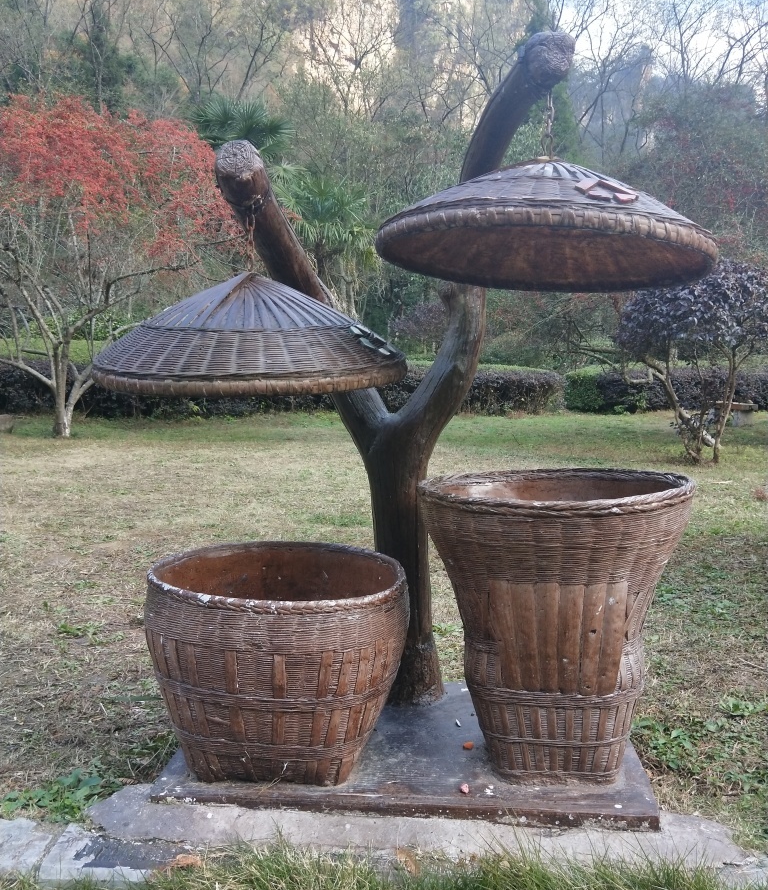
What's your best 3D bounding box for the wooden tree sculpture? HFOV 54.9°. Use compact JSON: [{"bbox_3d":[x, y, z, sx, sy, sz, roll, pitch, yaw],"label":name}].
[{"bbox_3d":[0.025,-0.116,2.437,1.021,2.165,0.689,0,6,4],"label":"wooden tree sculpture"}]

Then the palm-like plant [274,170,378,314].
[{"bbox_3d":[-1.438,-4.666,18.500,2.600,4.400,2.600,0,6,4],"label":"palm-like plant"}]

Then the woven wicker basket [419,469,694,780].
[{"bbox_3d":[0.529,0.547,2.338,0.830,0.867,0.750,0,6,4],"label":"woven wicker basket"}]

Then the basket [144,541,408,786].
[{"bbox_3d":[-0.343,0.683,2.368,0.830,0.590,0.775,0,6,4],"label":"basket"}]

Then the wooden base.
[{"bbox_3d":[0.088,0.989,2.487,1.441,0.045,0.828,0,6,4],"label":"wooden base"}]

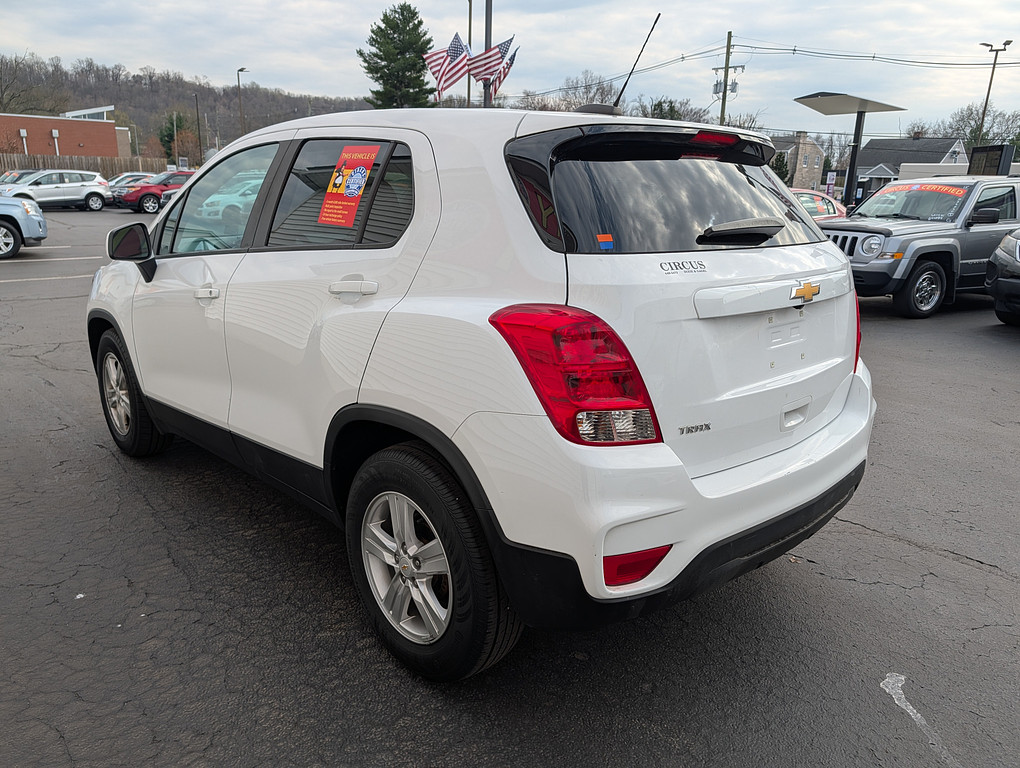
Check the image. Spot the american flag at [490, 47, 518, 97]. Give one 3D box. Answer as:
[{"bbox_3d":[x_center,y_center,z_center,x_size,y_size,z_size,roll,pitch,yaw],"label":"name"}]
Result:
[{"bbox_3d":[-0.113,-6.378,14.500,0.573,0.942,0.400,1,15,0],"label":"american flag"}]

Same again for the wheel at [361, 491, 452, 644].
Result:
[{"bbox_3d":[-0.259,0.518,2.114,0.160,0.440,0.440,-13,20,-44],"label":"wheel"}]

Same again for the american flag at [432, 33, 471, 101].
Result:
[{"bbox_3d":[-1.155,-6.341,14.100,0.737,1.195,0.350,1,15,0],"label":"american flag"}]

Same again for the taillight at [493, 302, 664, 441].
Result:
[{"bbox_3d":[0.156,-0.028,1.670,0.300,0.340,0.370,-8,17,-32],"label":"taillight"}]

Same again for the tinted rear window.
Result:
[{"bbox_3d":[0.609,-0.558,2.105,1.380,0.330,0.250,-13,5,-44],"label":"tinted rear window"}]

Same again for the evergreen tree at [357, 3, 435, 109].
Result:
[{"bbox_3d":[-8.816,-21.918,55.911,6.200,14.700,6.200,1,15,0],"label":"evergreen tree"}]

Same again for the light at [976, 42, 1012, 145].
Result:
[{"bbox_3d":[21.205,-11.056,32.066,1.450,8.200,0.550,9,17,26],"label":"light"}]

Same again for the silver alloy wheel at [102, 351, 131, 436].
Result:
[{"bbox_3d":[-2.065,0.043,3.858,0.160,0.440,0.440,-13,20,-44],"label":"silver alloy wheel"}]

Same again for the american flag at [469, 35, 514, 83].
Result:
[{"bbox_3d":[-0.384,-6.552,14.300,0.949,0.808,0.350,1,15,0],"label":"american flag"}]

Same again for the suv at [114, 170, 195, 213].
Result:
[{"bbox_3d":[-14.929,-8.607,31.539,2.000,1.790,5.000,15,20,40],"label":"suv"}]

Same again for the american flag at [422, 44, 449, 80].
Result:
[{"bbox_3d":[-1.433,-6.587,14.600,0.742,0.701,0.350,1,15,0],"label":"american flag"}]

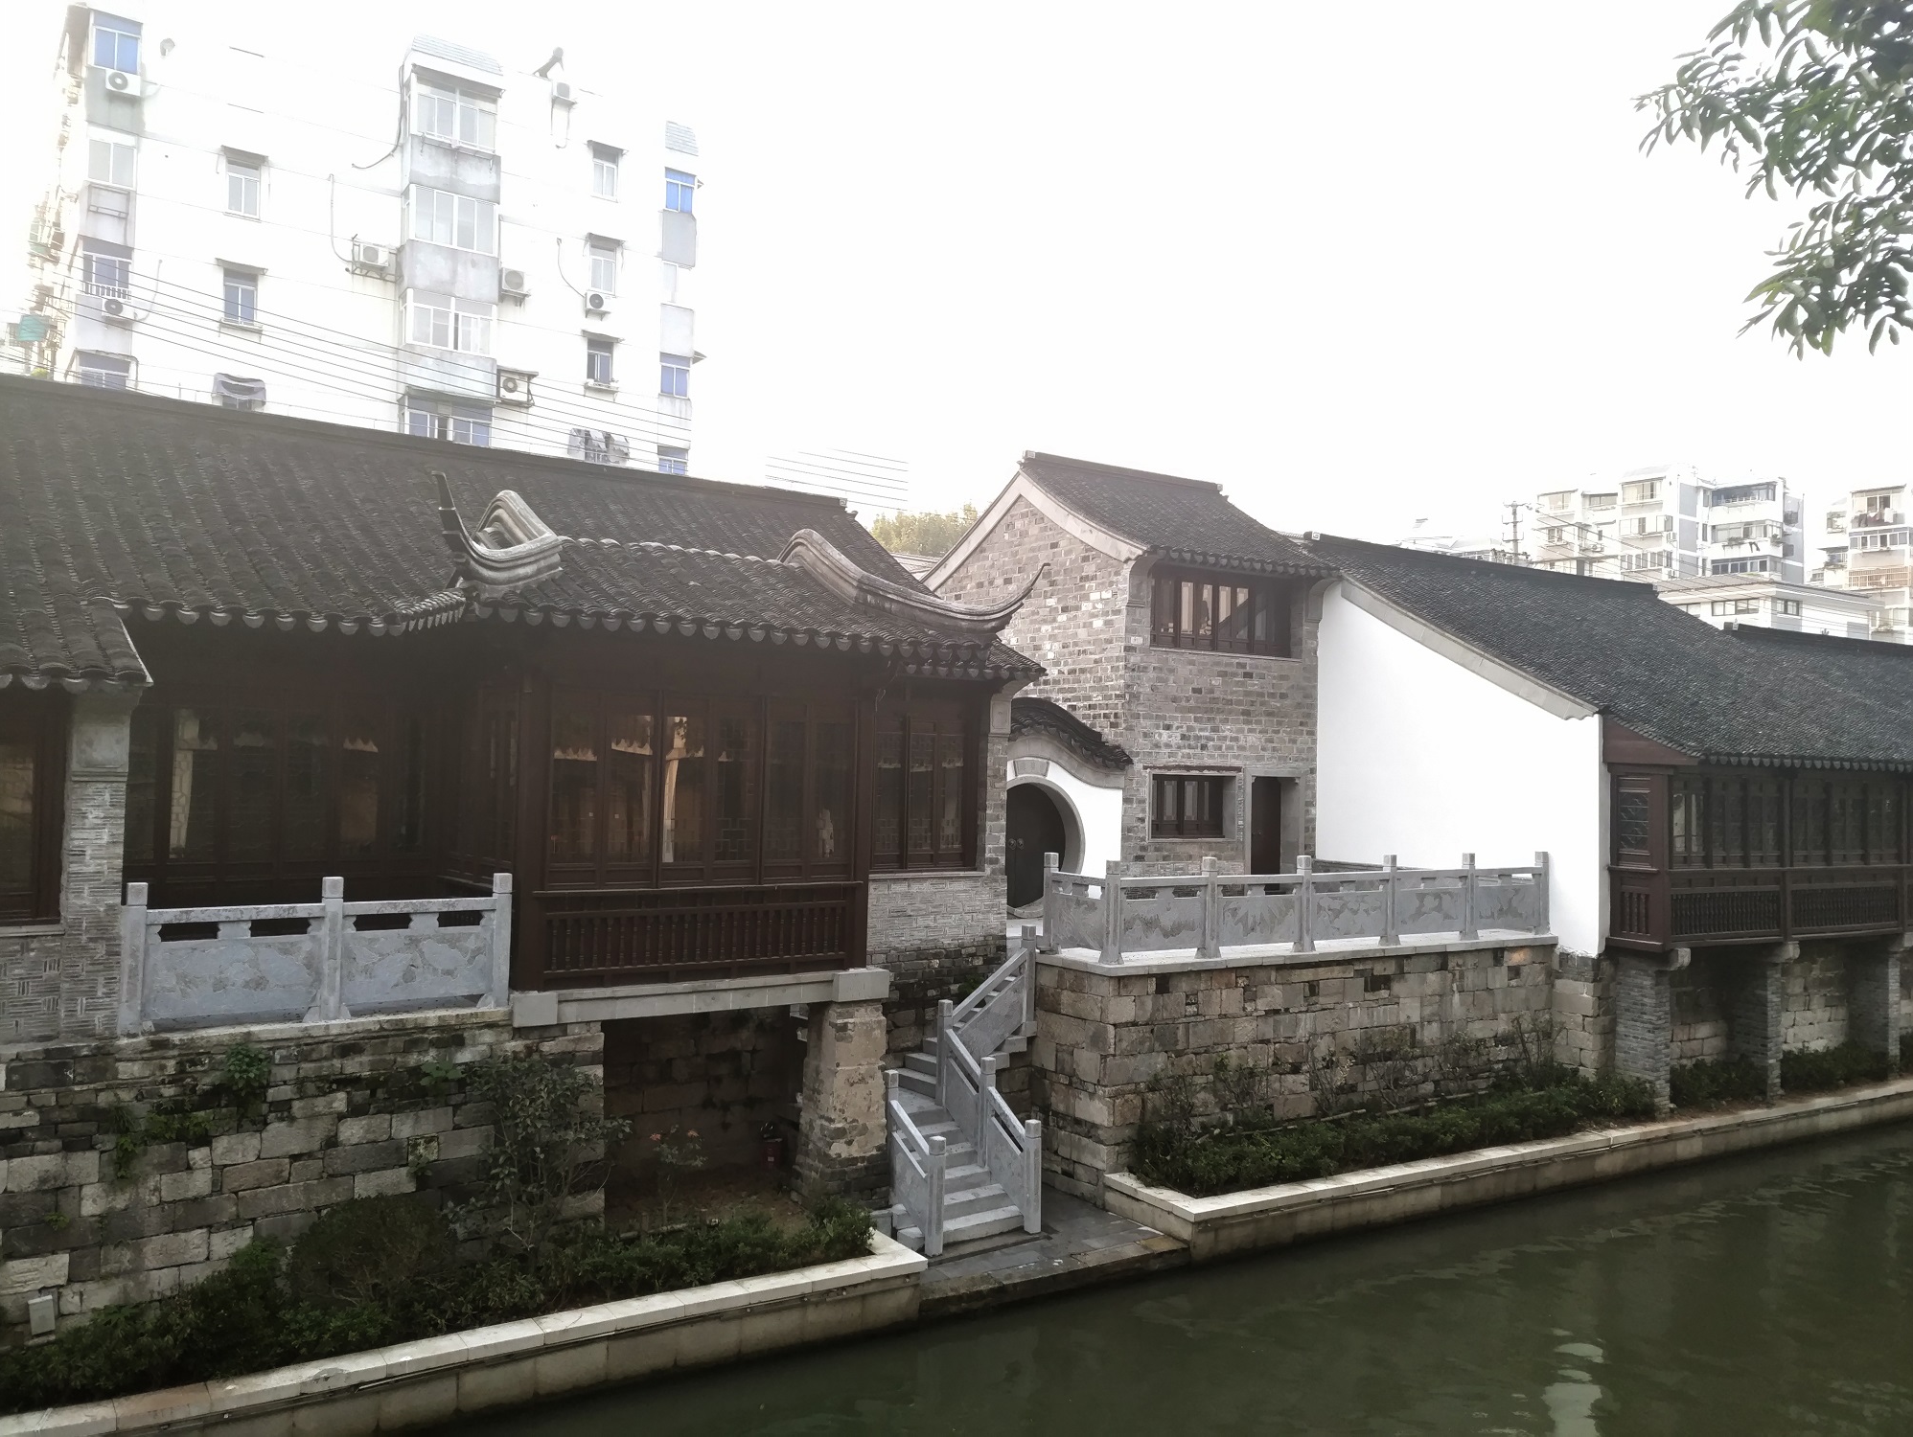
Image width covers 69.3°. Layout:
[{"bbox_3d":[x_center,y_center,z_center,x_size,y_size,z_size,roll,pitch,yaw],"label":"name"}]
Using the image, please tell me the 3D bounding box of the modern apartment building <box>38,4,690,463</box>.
[{"bbox_3d":[-18.783,-7.728,43.934,16.000,21.900,15.000,3,-3,-34],"label":"modern apartment building"}]

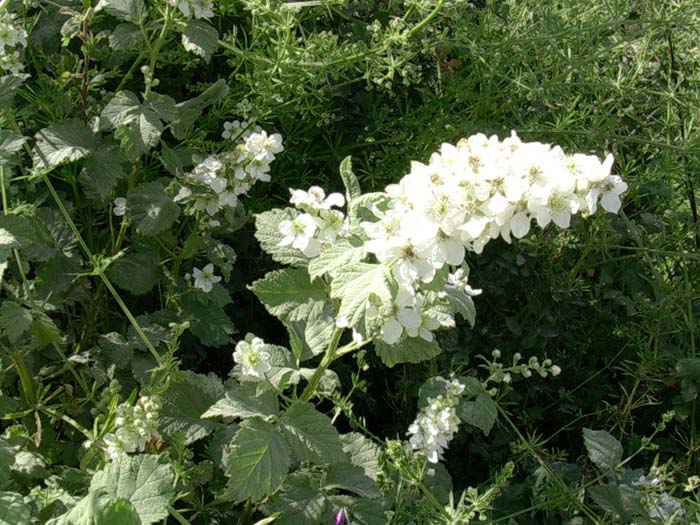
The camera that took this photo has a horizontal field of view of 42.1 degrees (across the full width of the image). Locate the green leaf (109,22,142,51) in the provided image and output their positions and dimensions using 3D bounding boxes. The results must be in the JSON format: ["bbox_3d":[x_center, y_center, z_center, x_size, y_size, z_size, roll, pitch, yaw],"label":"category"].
[{"bbox_3d":[-0.276,-0.278,1.120,0.042,0.023,0.030,0,28,0],"label":"green leaf"}]

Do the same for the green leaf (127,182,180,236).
[{"bbox_3d":[-0.212,-0.058,0.980,0.057,0.013,0.068,-15,65,-10],"label":"green leaf"}]

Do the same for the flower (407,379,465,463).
[{"bbox_3d":[0.089,0.165,0.950,0.060,0.073,0.050,0,28,0],"label":"flower"}]

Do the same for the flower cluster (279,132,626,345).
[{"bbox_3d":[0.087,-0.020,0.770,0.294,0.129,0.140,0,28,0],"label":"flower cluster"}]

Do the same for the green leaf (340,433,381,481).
[{"bbox_3d":[0.009,0.166,0.780,0.031,0.012,0.044,-27,68,-23],"label":"green leaf"}]

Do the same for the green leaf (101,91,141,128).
[{"bbox_3d":[-0.252,-0.168,1.000,0.040,0.014,0.046,37,68,26],"label":"green leaf"}]

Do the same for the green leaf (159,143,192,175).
[{"bbox_3d":[-0.196,-0.117,1.020,0.038,0.015,0.038,6,60,3],"label":"green leaf"}]

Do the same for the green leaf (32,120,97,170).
[{"bbox_3d":[-0.314,-0.129,1.000,0.072,0.016,0.071,-15,56,-3],"label":"green leaf"}]

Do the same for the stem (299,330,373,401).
[{"bbox_3d":[-0.014,0.091,0.800,0.063,0.050,0.040,0,28,0],"label":"stem"}]

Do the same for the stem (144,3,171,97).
[{"bbox_3d":[-0.216,-0.239,1.020,0.014,0.110,0.014,14,12,3],"label":"stem"}]

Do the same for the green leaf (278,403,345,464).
[{"bbox_3d":[-0.030,0.135,0.720,0.057,0.014,0.048,33,57,12],"label":"green leaf"}]

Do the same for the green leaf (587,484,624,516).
[{"bbox_3d":[0.268,0.248,0.950,0.039,0.010,0.031,-39,63,-15],"label":"green leaf"}]

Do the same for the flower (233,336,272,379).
[{"bbox_3d":[-0.079,0.077,0.740,0.033,0.016,0.035,-4,69,5],"label":"flower"}]

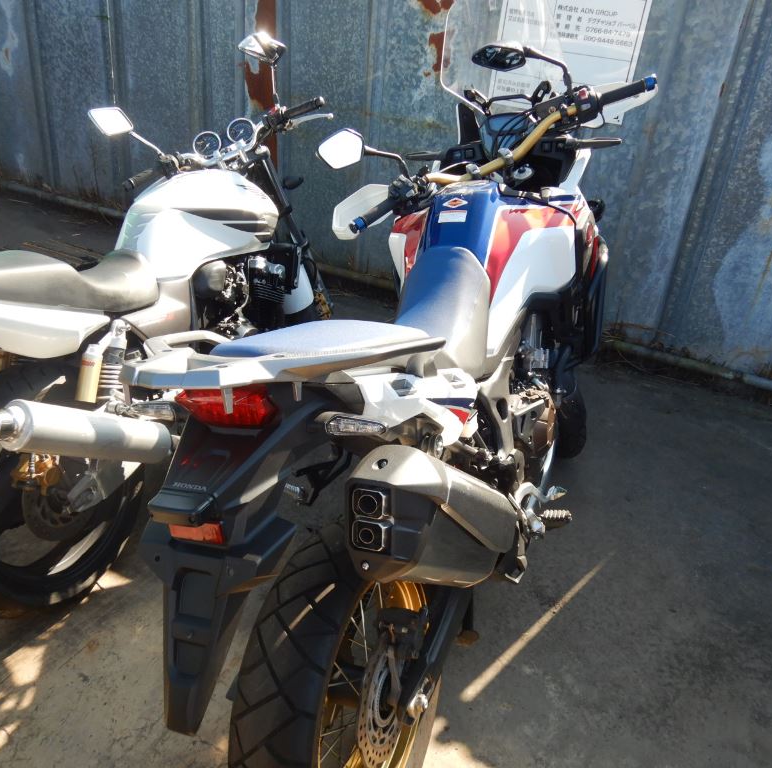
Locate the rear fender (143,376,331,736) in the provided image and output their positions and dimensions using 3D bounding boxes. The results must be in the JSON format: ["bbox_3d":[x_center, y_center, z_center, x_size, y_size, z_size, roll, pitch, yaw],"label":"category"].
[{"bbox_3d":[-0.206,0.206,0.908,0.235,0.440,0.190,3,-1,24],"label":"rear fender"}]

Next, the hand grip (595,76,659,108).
[{"bbox_3d":[0.628,-0.766,1.847,0.142,0.036,0.036,-14,20,16],"label":"hand grip"}]

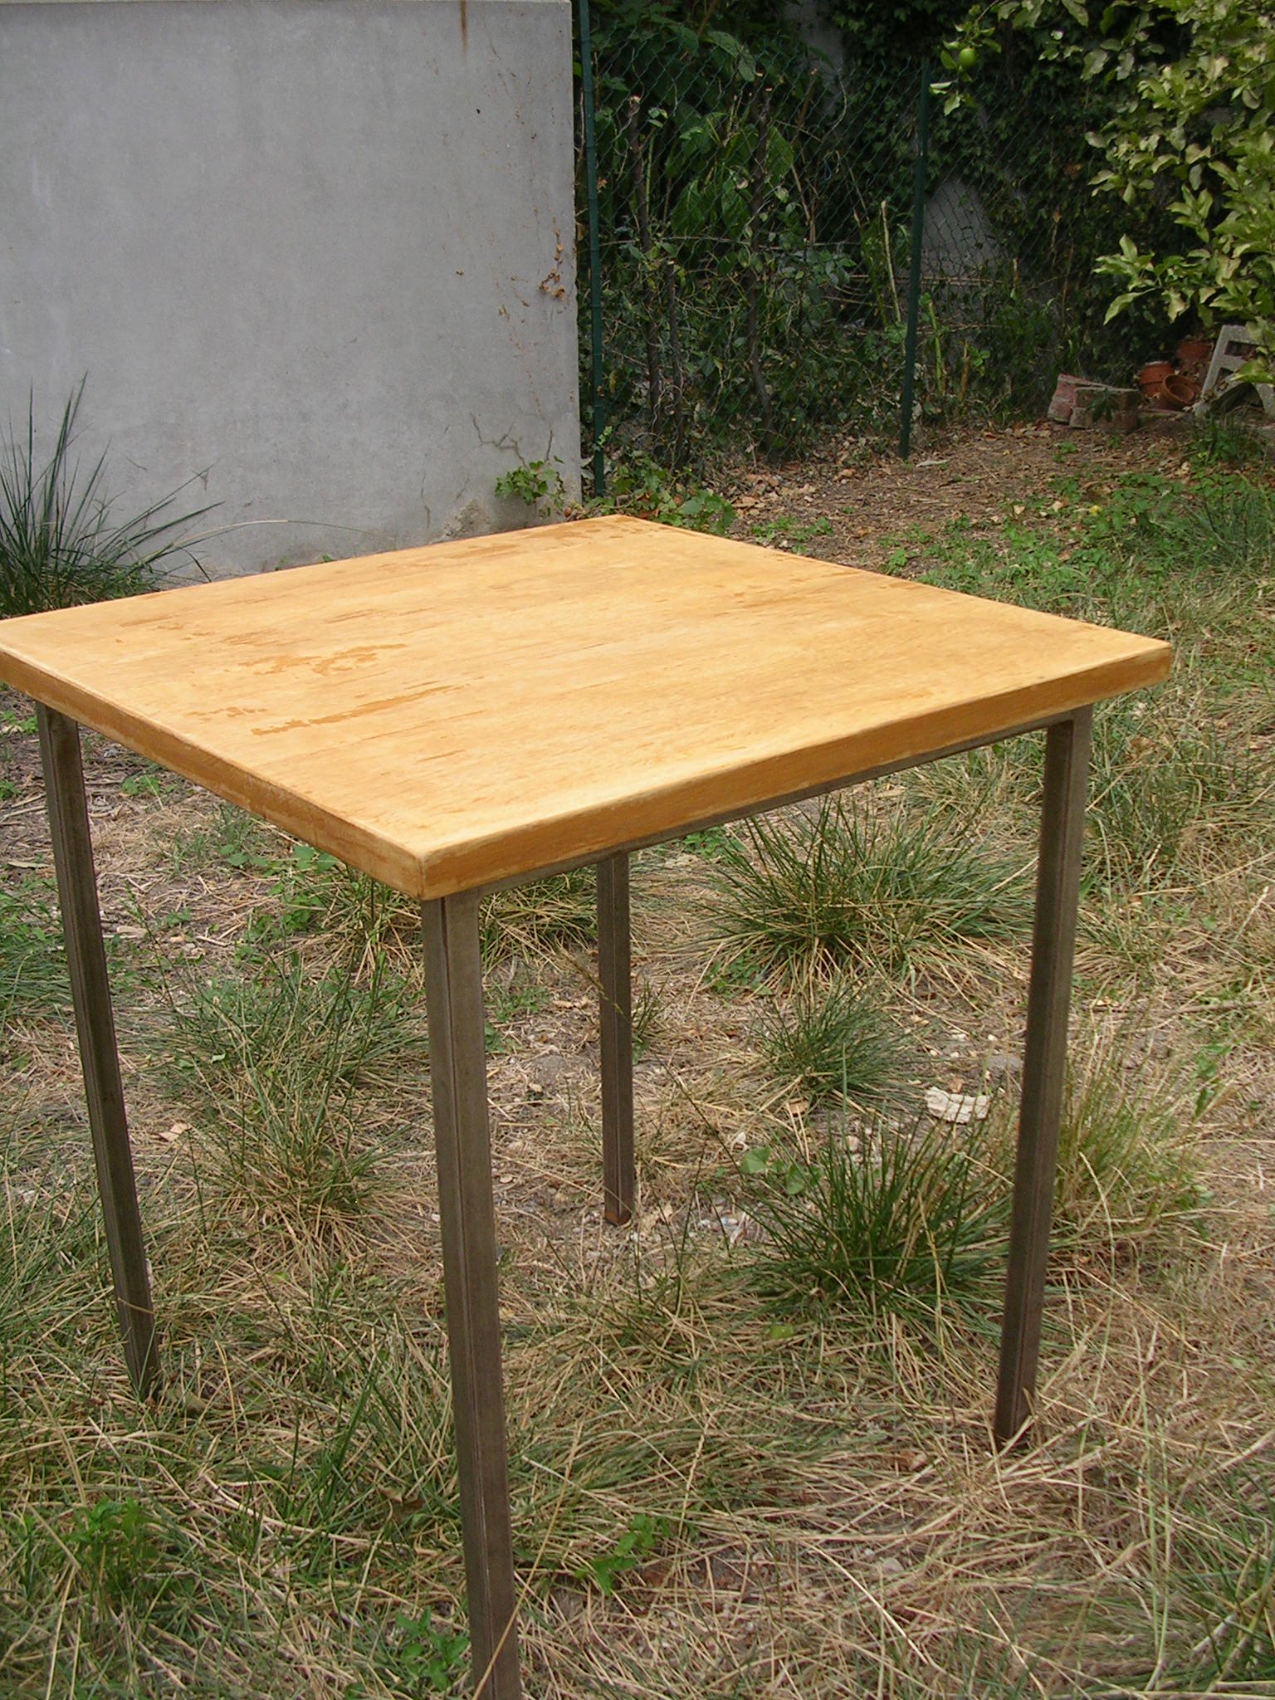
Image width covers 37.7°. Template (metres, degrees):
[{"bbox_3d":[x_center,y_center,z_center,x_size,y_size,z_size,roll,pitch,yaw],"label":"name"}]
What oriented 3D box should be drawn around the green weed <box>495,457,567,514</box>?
[{"bbox_3d":[-0.321,-1.096,5.600,0.210,0.165,0.140,-2,21,-3],"label":"green weed"}]

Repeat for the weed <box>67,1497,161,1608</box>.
[{"bbox_3d":[-0.414,0.552,1.474,0.066,0.066,0.060,-8,22,-18],"label":"weed"}]

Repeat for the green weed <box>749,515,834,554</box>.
[{"bbox_3d":[0.427,-0.879,5.200,0.240,0.075,0.200,1,21,5],"label":"green weed"}]

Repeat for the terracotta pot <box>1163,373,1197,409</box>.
[{"bbox_3d":[1.981,-1.665,6.898,0.138,0.120,0.138,17,61,-6],"label":"terracotta pot"}]

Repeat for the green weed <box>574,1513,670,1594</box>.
[{"bbox_3d":[-0.013,0.602,1.620,0.083,0.050,0.070,-1,21,0],"label":"green weed"}]

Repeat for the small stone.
[{"bbox_3d":[0.381,0.303,2.223,0.074,0.028,0.050,3,21,10],"label":"small stone"}]

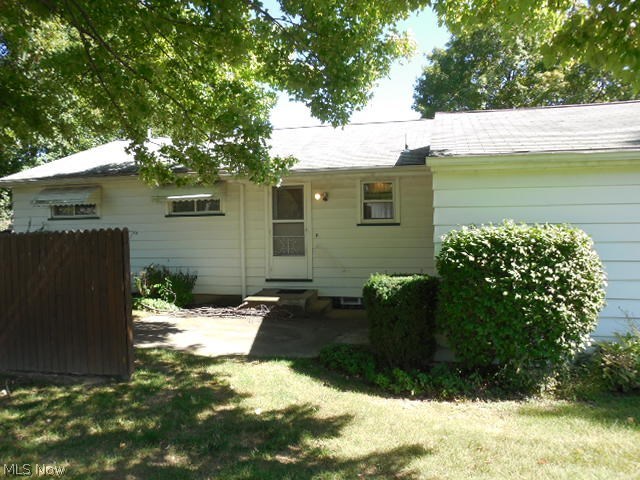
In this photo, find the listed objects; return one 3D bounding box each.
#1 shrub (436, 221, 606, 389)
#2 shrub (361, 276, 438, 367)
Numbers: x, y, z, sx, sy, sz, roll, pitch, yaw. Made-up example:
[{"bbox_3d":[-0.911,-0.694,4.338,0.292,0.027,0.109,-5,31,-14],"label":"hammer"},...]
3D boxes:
[{"bbox_3d":[2.225,0.728,5.360,1.680,1.780,1.400,-1,1,14],"label":"shrub"},{"bbox_3d":[1.088,1.043,6.420,0.910,1.100,0.900,-1,1,14],"label":"shrub"}]

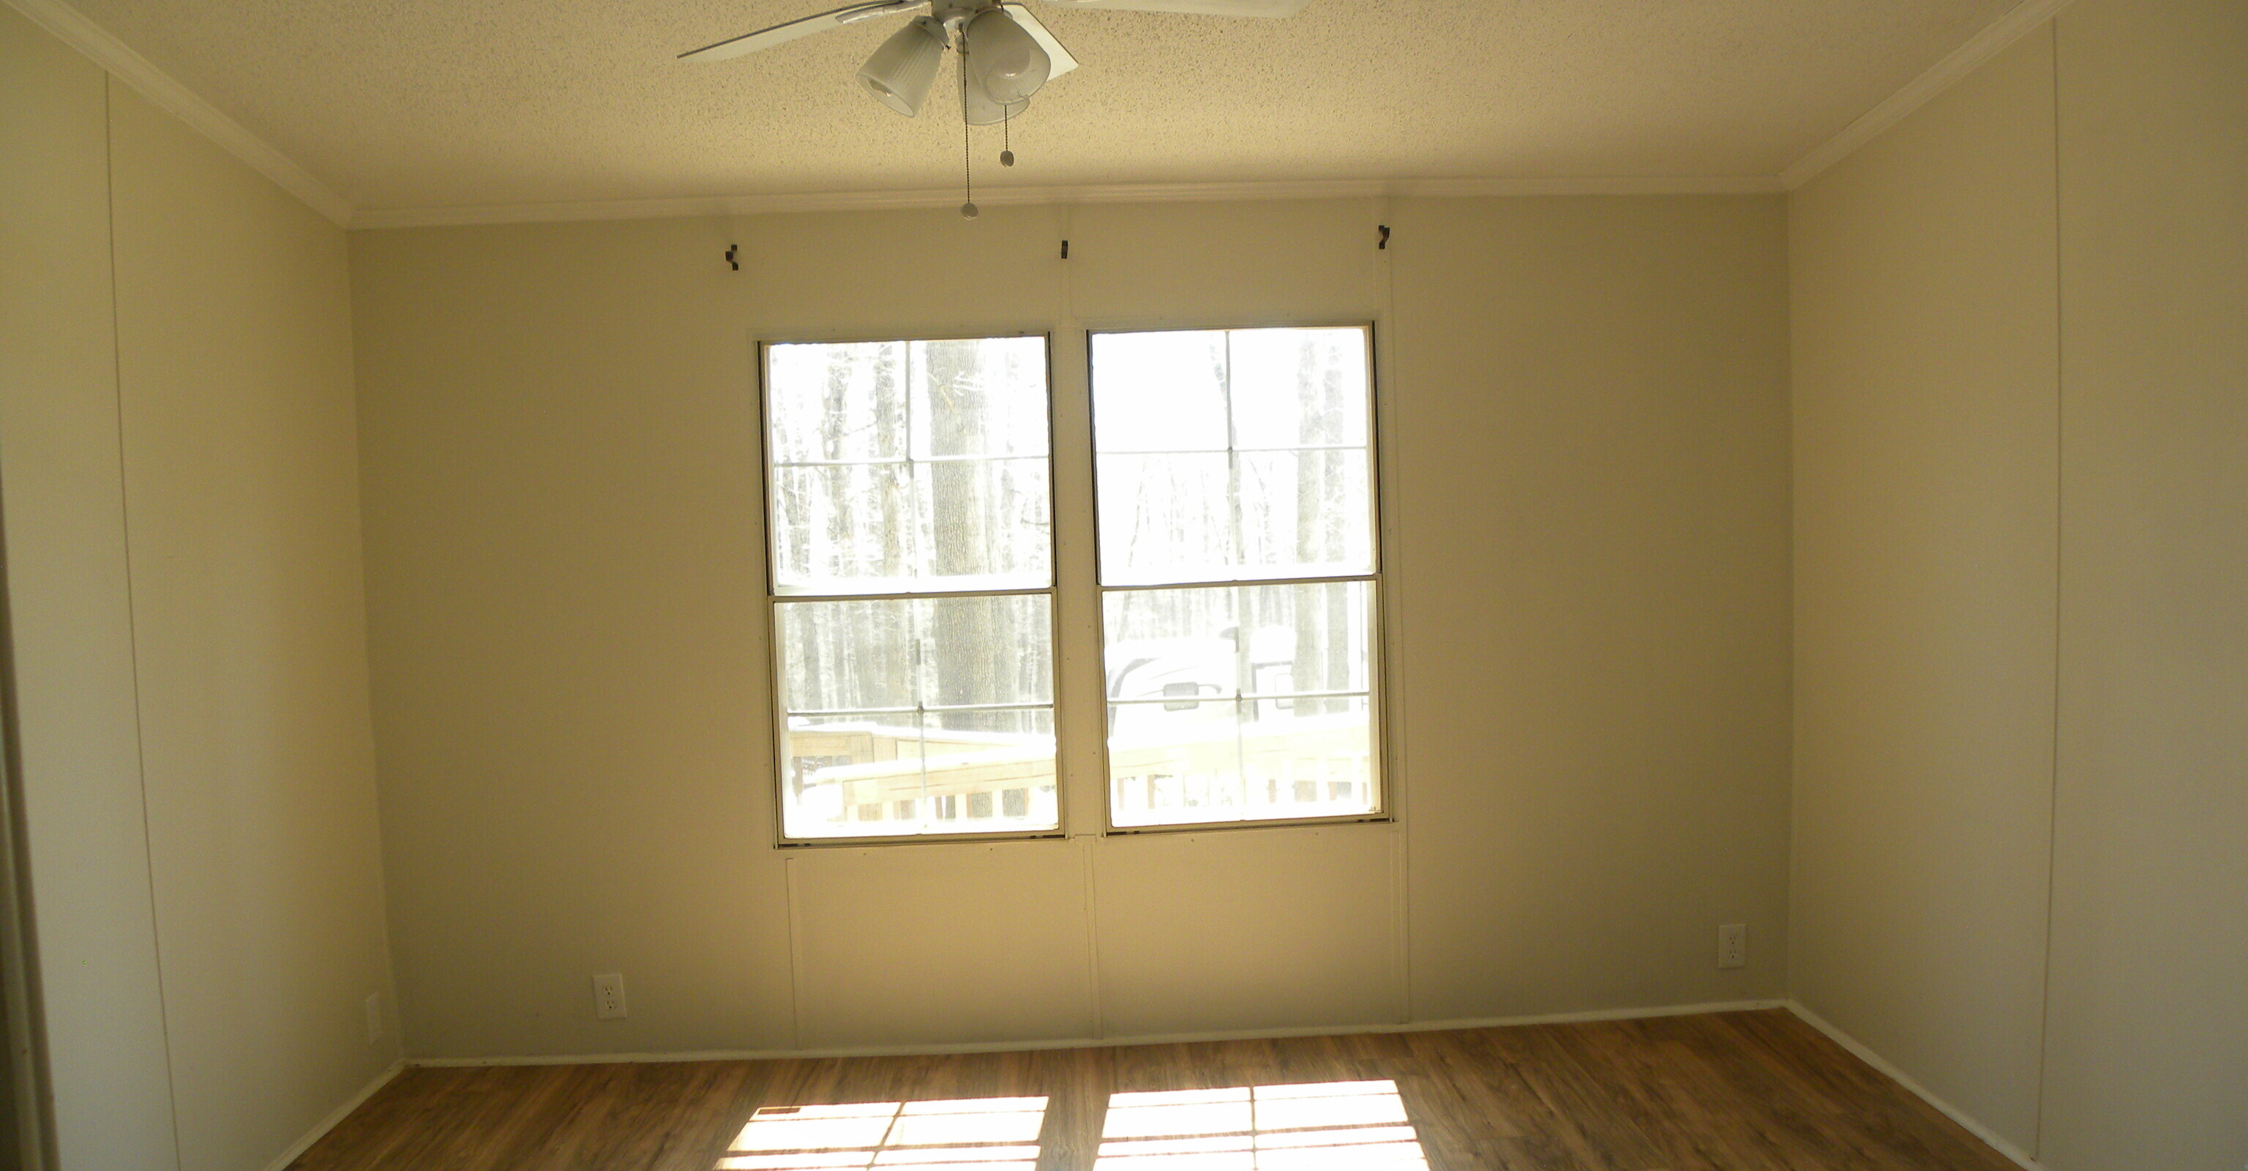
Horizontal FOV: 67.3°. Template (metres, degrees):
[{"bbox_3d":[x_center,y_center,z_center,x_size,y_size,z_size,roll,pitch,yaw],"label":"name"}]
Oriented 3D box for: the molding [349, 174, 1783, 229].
[{"bbox_3d":[-0.115,-0.996,4.346,3.722,0.043,0.042,-2,4,-2],"label":"molding"}]

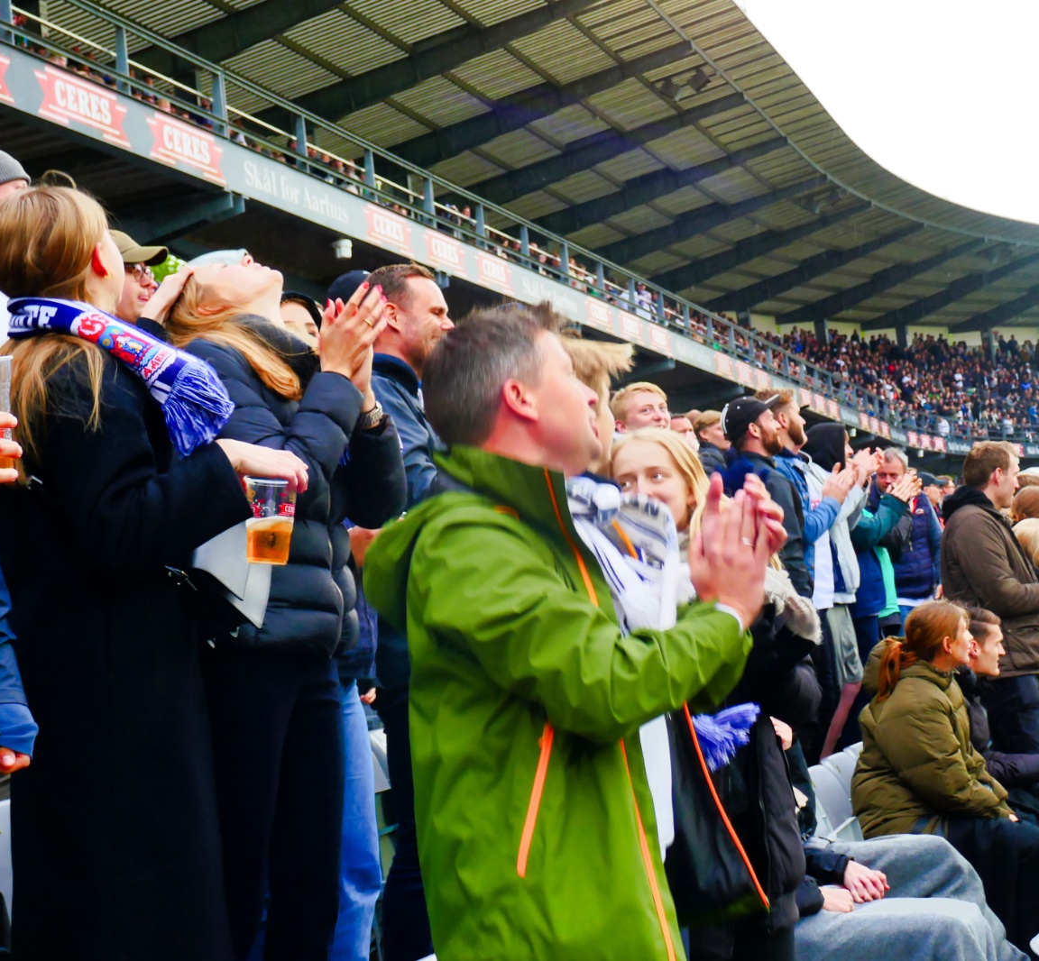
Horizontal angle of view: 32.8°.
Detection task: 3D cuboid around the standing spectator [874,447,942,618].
[{"bbox_3d":[2.090,0.685,9.500,0.530,1.710,0.360,0,-2,-7],"label":"standing spectator"}]

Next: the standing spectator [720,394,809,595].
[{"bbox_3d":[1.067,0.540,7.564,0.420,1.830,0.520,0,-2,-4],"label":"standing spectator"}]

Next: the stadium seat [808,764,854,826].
[{"bbox_3d":[1.175,1.215,6.150,0.400,0.420,0.460,-1,-2,21],"label":"stadium seat"}]

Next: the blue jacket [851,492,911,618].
[{"bbox_3d":[1.740,0.360,8.700,0.440,0.680,0.520,-1,-2,18],"label":"blue jacket"}]

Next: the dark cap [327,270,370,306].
[{"bbox_3d":[-0.474,-0.599,5.597,0.260,0.140,0.180,0,-2,-10],"label":"dark cap"}]

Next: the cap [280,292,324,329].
[{"bbox_3d":[-0.695,-0.515,5.350,0.190,0.150,0.230,1,-2,-22],"label":"cap"}]

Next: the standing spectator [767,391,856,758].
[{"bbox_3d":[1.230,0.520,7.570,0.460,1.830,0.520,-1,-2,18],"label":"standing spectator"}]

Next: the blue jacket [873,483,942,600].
[{"bbox_3d":[1.882,0.315,8.788,0.560,0.620,0.330,0,-2,12],"label":"blue jacket"}]

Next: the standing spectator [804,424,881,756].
[{"bbox_3d":[1.480,0.610,8.120,0.480,1.740,0.520,-1,-2,16],"label":"standing spectator"}]

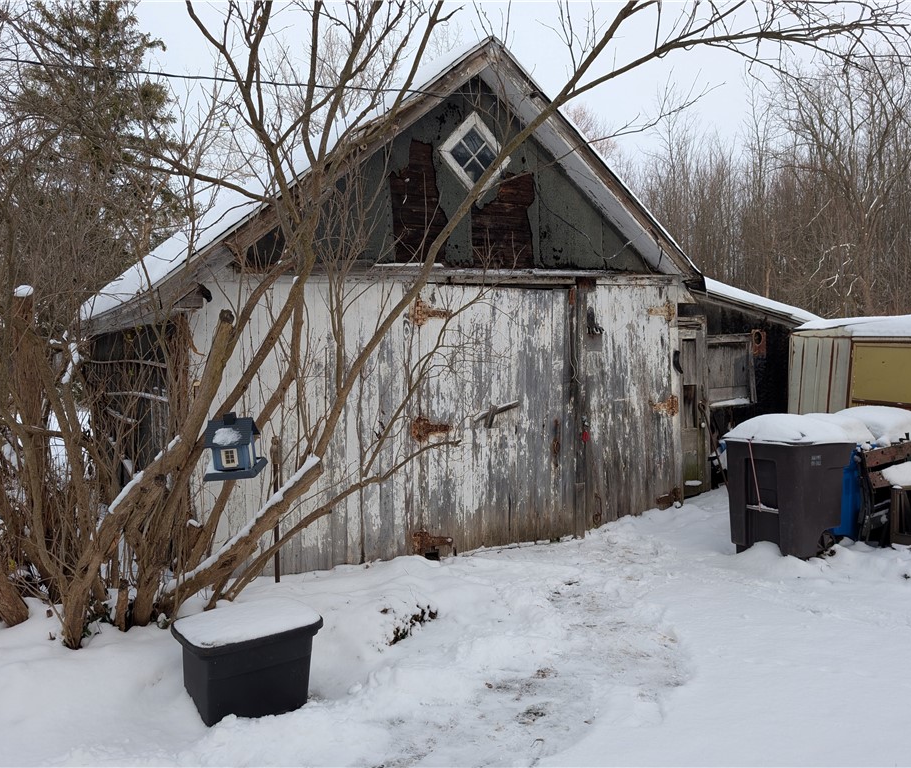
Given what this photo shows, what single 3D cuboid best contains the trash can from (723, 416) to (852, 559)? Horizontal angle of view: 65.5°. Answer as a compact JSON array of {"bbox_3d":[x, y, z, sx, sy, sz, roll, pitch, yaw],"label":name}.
[{"bbox_3d":[2.780,0.865,5.910,0.850,1.070,0.730,-5,8,-38],"label":"trash can"}]

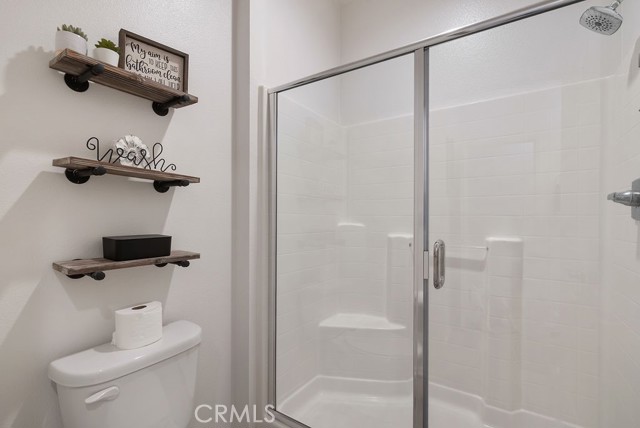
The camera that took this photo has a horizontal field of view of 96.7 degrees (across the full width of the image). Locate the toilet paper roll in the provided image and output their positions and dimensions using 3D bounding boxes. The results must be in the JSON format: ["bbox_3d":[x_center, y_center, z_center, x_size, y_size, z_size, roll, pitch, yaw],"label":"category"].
[{"bbox_3d":[-0.660,0.403,1.044,0.142,0.119,0.142,0,0,0],"label":"toilet paper roll"}]

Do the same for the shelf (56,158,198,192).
[{"bbox_3d":[-0.668,-0.125,1.033,0.164,0.068,0.414,4,0,34],"label":"shelf"}]

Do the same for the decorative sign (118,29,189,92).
[{"bbox_3d":[-0.629,-0.565,1.100,0.021,0.182,0.233,3,2,44],"label":"decorative sign"}]

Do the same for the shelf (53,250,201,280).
[{"bbox_3d":[-0.668,0.184,1.033,0.164,0.064,0.414,2,0,34],"label":"shelf"}]

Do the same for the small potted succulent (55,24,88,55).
[{"bbox_3d":[-0.767,-0.531,0.880,0.074,0.114,0.074,0,0,34],"label":"small potted succulent"}]

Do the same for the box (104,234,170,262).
[{"bbox_3d":[-0.673,0.122,1.061,0.094,0.073,0.190,2,0,34],"label":"box"}]

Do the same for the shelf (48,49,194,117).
[{"bbox_3d":[-0.672,-0.441,1.026,0.164,0.068,0.414,3,2,34],"label":"shelf"}]

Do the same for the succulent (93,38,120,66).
[{"bbox_3d":[-0.717,-0.532,0.956,0.073,0.115,0.073,0,0,34],"label":"succulent"}]

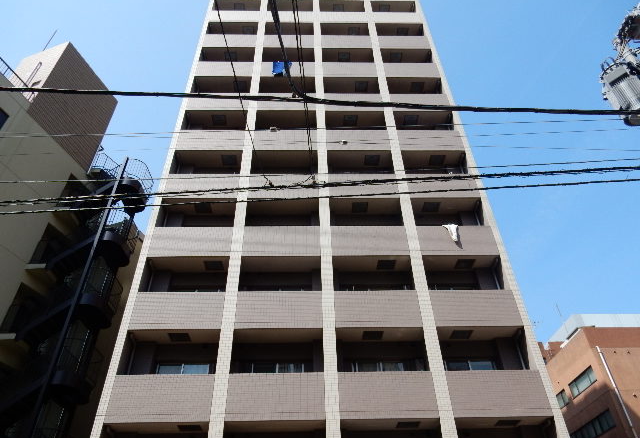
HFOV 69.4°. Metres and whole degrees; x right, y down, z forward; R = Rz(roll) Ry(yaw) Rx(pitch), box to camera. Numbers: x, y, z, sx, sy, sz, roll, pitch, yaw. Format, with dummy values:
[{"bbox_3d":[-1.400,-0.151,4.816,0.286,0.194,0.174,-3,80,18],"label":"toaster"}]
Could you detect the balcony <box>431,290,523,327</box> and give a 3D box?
[{"bbox_3d":[5.126,3.295,15.700,2.825,1.339,1.100,0,-40,-2],"label":"balcony"}]

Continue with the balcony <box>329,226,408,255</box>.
[{"bbox_3d":[1.819,1.157,17.379,2.806,1.339,1.100,0,-40,-2],"label":"balcony"}]

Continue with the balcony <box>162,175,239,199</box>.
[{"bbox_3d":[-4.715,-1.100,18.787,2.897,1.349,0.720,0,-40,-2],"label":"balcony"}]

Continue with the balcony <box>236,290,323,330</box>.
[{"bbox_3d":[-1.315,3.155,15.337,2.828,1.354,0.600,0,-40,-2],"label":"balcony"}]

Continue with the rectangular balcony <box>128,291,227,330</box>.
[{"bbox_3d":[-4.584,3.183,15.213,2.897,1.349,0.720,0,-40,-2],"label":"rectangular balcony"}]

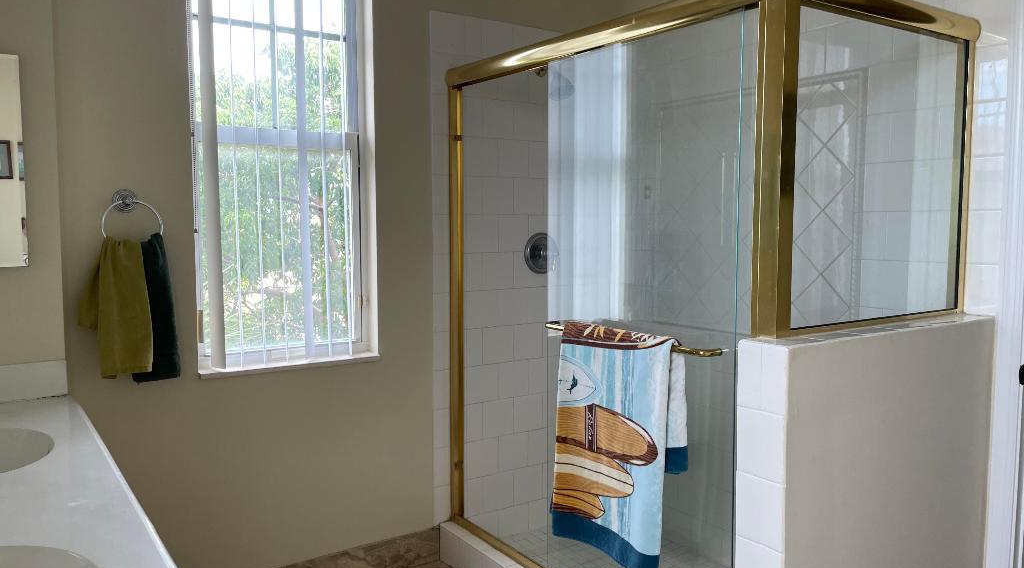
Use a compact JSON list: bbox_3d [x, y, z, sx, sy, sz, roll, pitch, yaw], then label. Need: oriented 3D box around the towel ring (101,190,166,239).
[{"bbox_3d":[-1.157,-0.189,2.342,0.171,0.198,0.065,-3,5,-35],"label":"towel ring"}]

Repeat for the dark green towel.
[{"bbox_3d":[-1.107,0.072,2.380,0.143,0.463,0.080,-3,5,-35],"label":"dark green towel"}]

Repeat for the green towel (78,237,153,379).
[{"bbox_3d":[-1.194,0.070,2.313,0.196,0.427,0.090,-3,5,-35],"label":"green towel"}]

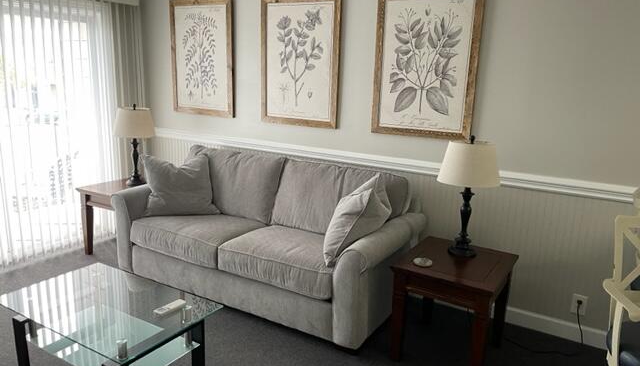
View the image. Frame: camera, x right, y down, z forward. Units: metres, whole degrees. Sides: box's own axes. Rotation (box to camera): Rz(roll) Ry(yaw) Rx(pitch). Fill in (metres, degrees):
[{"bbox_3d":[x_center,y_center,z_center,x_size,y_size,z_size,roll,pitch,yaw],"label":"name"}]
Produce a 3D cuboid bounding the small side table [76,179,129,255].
[{"bbox_3d":[-1.599,0.306,4.090,0.540,0.560,0.605,9,15,29],"label":"small side table"}]

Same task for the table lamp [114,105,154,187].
[{"bbox_3d":[-1.581,-0.335,4.105,0.335,0.673,0.335,9,15,29],"label":"table lamp"}]

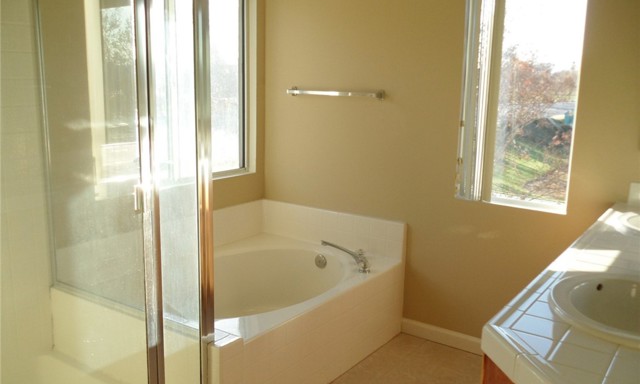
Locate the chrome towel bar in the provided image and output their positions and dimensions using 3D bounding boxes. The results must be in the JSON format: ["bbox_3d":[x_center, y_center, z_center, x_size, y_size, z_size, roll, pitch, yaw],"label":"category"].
[{"bbox_3d":[0.077,-0.593,3.443,0.678,0.055,0.075,9,13,34],"label":"chrome towel bar"}]

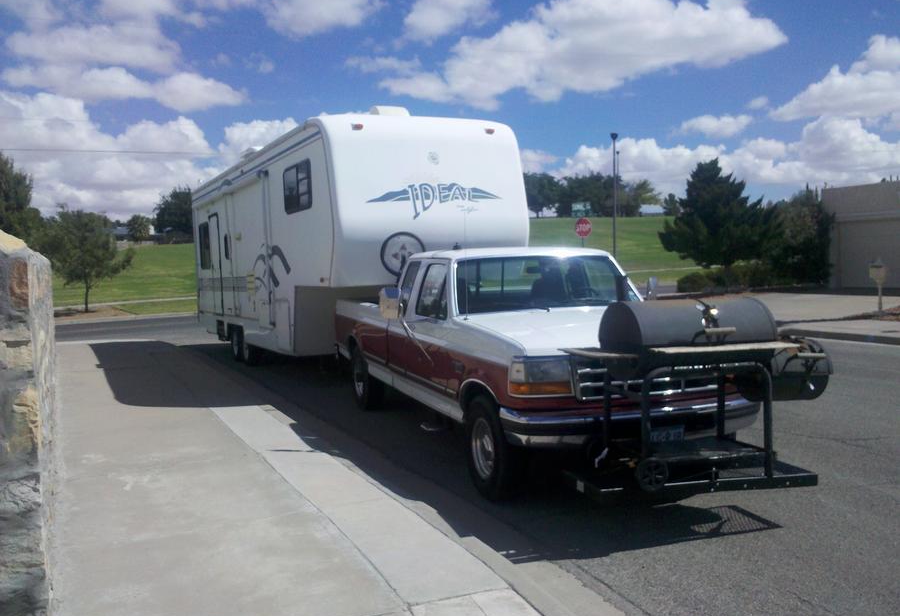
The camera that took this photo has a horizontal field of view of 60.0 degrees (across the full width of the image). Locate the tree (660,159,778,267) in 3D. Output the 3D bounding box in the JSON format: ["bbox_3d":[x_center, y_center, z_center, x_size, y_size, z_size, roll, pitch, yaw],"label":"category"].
[{"bbox_3d":[10.952,-3.472,32.000,4.800,5.350,4.800,-1,3,0],"label":"tree"}]

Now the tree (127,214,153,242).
[{"bbox_3d":[-41.868,-10.720,105.000,3.500,3.800,3.500,-1,3,0],"label":"tree"}]

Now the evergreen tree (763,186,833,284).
[{"bbox_3d":[13.426,-2.774,30.000,2.800,3.800,2.800,-1,3,0],"label":"evergreen tree"}]

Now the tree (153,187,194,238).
[{"bbox_3d":[-36.070,-12.810,105.000,7.000,7.000,7.000,-1,3,0],"label":"tree"}]

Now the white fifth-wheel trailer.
[{"bbox_3d":[-2.375,-0.855,13.969,2.500,3.740,10.400,-3,4,-26],"label":"white fifth-wheel trailer"}]

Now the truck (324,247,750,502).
[{"bbox_3d":[0.400,0.356,8.139,2.100,1.880,5.970,-3,4,-20],"label":"truck"}]

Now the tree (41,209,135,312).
[{"bbox_3d":[-13.500,-1.769,29.000,3.500,3.900,3.500,-1,3,0],"label":"tree"}]

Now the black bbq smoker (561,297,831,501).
[{"bbox_3d":[1.574,0.535,5.049,1.700,1.200,0.700,-2,4,-13],"label":"black bbq smoker"}]

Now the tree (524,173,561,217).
[{"bbox_3d":[11.799,-15.304,105.000,6.200,6.000,6.200,-1,3,0],"label":"tree"}]

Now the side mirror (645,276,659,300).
[{"bbox_3d":[1.936,-0.187,7.480,0.180,0.250,0.100,-3,4,-20],"label":"side mirror"}]

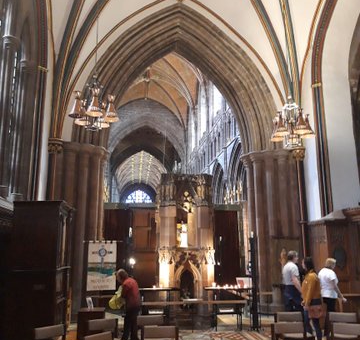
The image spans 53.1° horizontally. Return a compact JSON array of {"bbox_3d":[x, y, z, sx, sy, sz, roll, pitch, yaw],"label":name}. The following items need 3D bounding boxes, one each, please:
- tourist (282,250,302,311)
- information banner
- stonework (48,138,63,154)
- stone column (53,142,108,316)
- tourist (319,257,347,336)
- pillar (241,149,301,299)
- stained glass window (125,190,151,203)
[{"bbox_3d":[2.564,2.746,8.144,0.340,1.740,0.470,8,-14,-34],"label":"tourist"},{"bbox_3d":[-1.884,2.288,8.632,0.687,1.199,0.051,1,-11,-6],"label":"information banner"},{"bbox_3d":[-3.340,-0.615,9.731,0.328,0.389,0.328,1,-11,-6],"label":"stonework"},{"bbox_3d":[-2.765,1.633,10.004,1.400,4.700,1.400,2,-12,-8],"label":"stone column"},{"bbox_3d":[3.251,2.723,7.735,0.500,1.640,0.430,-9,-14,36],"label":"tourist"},{"bbox_3d":[2.653,1.673,10.501,1.333,4.510,1.281,1,-11,-6],"label":"pillar"},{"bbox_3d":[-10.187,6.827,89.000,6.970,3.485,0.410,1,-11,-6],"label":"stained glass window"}]

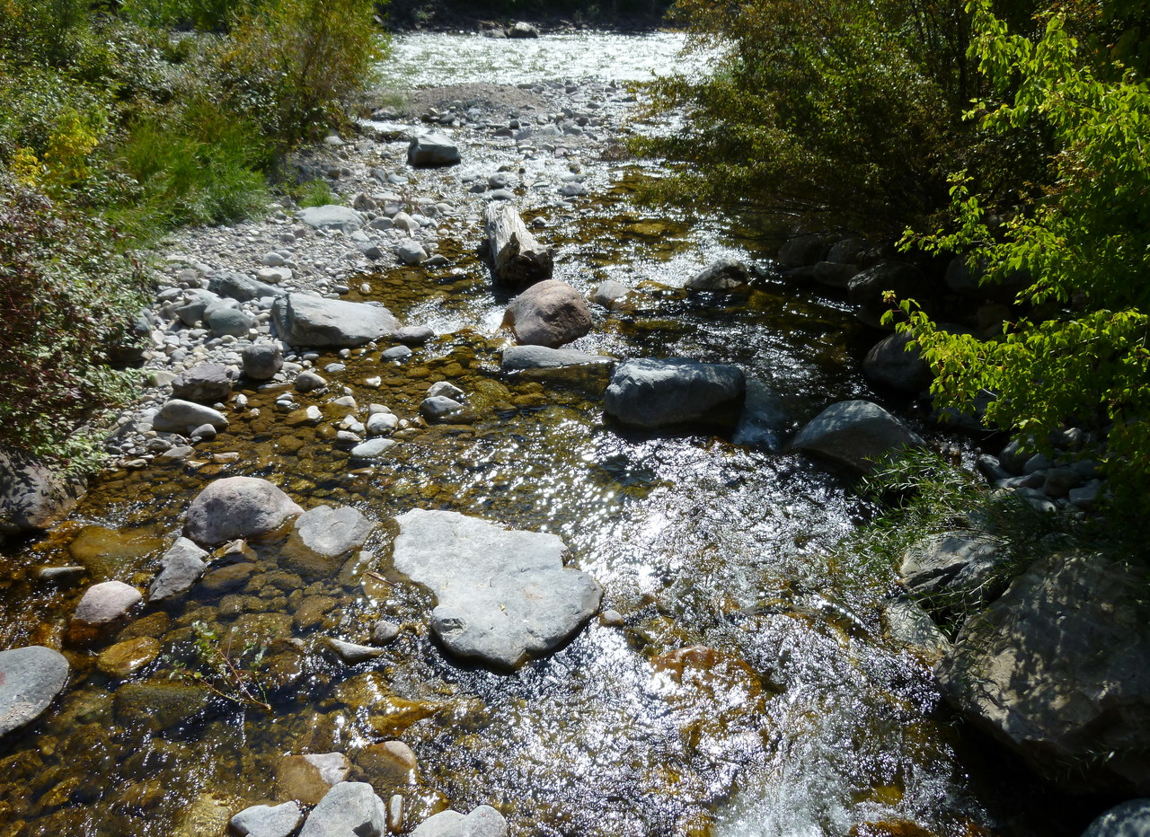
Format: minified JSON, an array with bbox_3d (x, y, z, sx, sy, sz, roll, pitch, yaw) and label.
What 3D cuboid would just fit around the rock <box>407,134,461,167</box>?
[{"bbox_3d":[-2.512,-4.754,14.755,0.941,0.575,0.706,6,29,10],"label":"rock"}]

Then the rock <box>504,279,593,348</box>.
[{"bbox_3d":[-0.262,-0.996,7.979,0.840,0.630,0.780,0,29,0],"label":"rock"}]

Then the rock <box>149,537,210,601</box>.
[{"bbox_3d":[-2.340,0.877,4.914,0.290,0.220,0.480,13,31,22],"label":"rock"}]

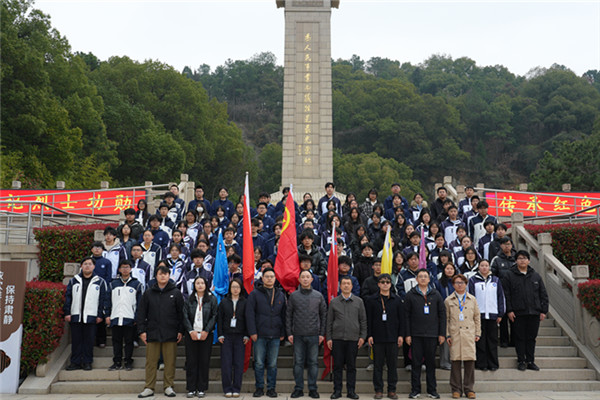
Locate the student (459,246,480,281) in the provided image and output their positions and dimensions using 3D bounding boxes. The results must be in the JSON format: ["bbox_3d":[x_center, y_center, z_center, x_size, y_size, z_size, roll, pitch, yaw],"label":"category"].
[{"bbox_3d":[2.905,1.627,9.628,0.490,1.640,0.290,-1,-10,7],"label":"student"}]

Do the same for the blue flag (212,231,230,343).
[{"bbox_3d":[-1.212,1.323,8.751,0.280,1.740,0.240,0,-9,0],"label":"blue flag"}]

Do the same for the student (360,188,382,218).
[{"bbox_3d":[1.624,0.594,12.488,0.500,1.680,0.310,0,-8,3],"label":"student"}]

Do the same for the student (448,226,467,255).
[{"bbox_3d":[3.013,1.314,10.411,0.490,1.660,0.300,-1,-8,8],"label":"student"}]

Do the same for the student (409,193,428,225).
[{"bbox_3d":[2.613,0.674,12.325,0.470,1.650,0.310,-1,-8,4],"label":"student"}]

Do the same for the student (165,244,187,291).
[{"bbox_3d":[-2.108,1.569,9.476,0.440,1.657,0.280,0,-8,-3],"label":"student"}]

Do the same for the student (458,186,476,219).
[{"bbox_3d":[3.723,0.582,12.323,0.480,1.752,0.300,-1,-8,4],"label":"student"}]

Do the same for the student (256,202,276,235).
[{"bbox_3d":[-0.738,0.928,11.331,0.510,1.760,0.300,0,-8,-1],"label":"student"}]

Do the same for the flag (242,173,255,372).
[{"bbox_3d":[-0.793,1.078,8.688,0.200,3.058,0.200,0,-9,0],"label":"flag"}]

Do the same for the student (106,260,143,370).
[{"bbox_3d":[-2.729,1.774,8.812,0.540,1.681,0.310,1,-9,-8],"label":"student"}]

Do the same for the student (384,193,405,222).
[{"bbox_3d":[2.172,0.691,12.667,0.490,1.660,0.290,-1,-10,4],"label":"student"}]

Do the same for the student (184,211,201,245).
[{"bbox_3d":[-2.150,1.027,11.216,0.450,1.650,0.290,1,-8,-4],"label":"student"}]

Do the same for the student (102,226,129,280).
[{"bbox_3d":[-3.422,1.361,10.274,0.530,1.750,0.320,1,-8,-9],"label":"student"}]

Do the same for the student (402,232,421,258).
[{"bbox_3d":[2.025,1.420,10.031,0.520,1.710,0.310,-1,-8,6],"label":"student"}]

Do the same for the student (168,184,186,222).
[{"bbox_3d":[-2.694,0.565,12.309,0.500,1.787,0.300,0,-9,-2],"label":"student"}]

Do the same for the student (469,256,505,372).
[{"bbox_3d":[2.982,1.812,8.975,0.550,1.670,0.310,-1,-10,7],"label":"student"}]

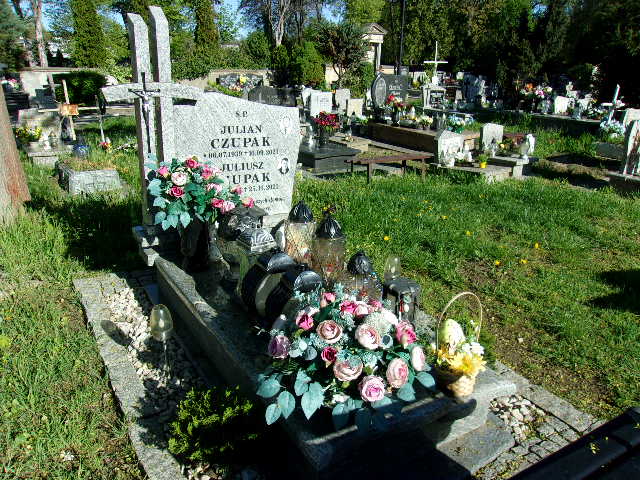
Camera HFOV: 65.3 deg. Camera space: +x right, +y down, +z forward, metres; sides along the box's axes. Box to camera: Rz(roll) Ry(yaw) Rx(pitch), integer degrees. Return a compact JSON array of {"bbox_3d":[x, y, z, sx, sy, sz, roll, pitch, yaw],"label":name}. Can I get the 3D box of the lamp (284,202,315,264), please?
[{"bbox_3d":[-0.121,-0.074,3.219,0.195,0.410,0.195,2,17,-1],"label":"lamp"}]

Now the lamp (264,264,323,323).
[{"bbox_3d":[-0.119,0.218,2.220,0.185,0.240,0.180,-9,21,-30],"label":"lamp"}]

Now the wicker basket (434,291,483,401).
[{"bbox_3d":[0.477,0.370,1.740,0.200,0.360,0.170,6,18,15],"label":"wicker basket"}]

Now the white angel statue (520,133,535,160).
[{"bbox_3d":[3.325,-1.498,8.000,0.220,0.430,0.190,-8,20,-30],"label":"white angel statue"}]

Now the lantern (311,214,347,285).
[{"bbox_3d":[0.062,0.039,2.856,0.200,0.420,0.200,2,17,-1],"label":"lantern"}]

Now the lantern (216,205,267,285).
[{"bbox_3d":[-0.390,0.007,2.550,0.220,0.370,0.220,-2,18,-12],"label":"lantern"}]

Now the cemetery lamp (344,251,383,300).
[{"bbox_3d":[0.211,0.165,2.420,0.150,0.260,0.150,1,18,0],"label":"cemetery lamp"}]

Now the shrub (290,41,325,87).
[{"bbox_3d":[-0.518,-7.172,21.000,1.450,2.500,1.400,1,18,0],"label":"shrub"}]

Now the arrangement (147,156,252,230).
[{"bbox_3d":[-0.722,-0.276,2.967,0.600,0.400,0.420,-8,20,-30],"label":"arrangement"}]

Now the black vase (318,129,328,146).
[{"bbox_3d":[0.057,-1.657,8.150,0.160,0.310,0.160,-8,20,-30],"label":"black vase"}]

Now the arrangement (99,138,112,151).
[{"bbox_3d":[-3.995,-1.779,9.300,0.270,0.230,0.240,-7,19,-23],"label":"arrangement"}]

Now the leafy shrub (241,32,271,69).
[{"bbox_3d":[-3.444,-10.023,27.000,1.750,2.600,1.700,1,18,0],"label":"leafy shrub"}]

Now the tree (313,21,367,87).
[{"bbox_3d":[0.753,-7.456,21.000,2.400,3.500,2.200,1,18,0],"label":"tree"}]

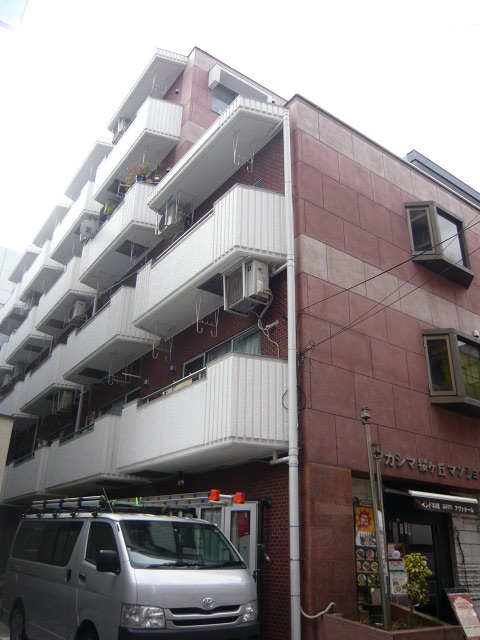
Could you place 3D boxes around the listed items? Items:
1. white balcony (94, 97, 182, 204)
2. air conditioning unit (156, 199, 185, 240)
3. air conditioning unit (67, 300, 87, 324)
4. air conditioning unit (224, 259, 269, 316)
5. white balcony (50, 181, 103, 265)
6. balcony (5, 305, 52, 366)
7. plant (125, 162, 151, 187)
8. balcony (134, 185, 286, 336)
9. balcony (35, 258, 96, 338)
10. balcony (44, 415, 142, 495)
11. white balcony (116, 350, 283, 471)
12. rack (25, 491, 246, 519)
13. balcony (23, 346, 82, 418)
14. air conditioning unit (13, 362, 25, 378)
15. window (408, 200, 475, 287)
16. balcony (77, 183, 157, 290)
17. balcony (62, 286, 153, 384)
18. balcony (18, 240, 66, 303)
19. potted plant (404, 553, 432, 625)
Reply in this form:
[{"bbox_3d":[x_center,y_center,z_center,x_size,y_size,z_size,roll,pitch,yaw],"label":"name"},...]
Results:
[{"bbox_3d":[-3.006,-4.649,14.812,0.874,1.315,3.990,18,-30,-31],"label":"white balcony"},{"bbox_3d":[-1.657,-2.317,12.283,0.285,0.541,0.684,18,-30,-31],"label":"air conditioning unit"},{"bbox_3d":[-5.326,-0.201,16.963,0.285,0.559,0.684,18,-30,-31],"label":"air conditioning unit"},{"bbox_3d":[0.118,-0.514,8.605,0.291,0.627,0.741,18,-30,-31],"label":"air conditioning unit"},{"bbox_3d":[-5.998,-3.535,19.637,0.958,1.287,4.178,18,-30,-31],"label":"white balcony"},{"bbox_3d":[-7.901,0.637,19.745,0.874,1.307,3.952,18,-30,-31],"label":"balcony"},{"bbox_3d":[-2.466,-3.559,12.578,0.460,0.620,0.460,1,-25,1],"label":"plant"},{"bbox_3d":[-0.701,-0.911,9.350,0.874,1.307,4.020,18,-30,-31],"label":"balcony"},{"bbox_3d":[-5.490,-0.727,16.691,0.874,1.307,3.990,18,-30,-31],"label":"balcony"},{"bbox_3d":[-3.514,3.355,12.340,0.958,1.287,4.215,18,-30,-31],"label":"balcony"},{"bbox_3d":[-0.838,1.831,8.932,0.958,1.287,4.261,18,-30,-31],"label":"white balcony"},{"bbox_3d":[-1.768,2.632,7.351,1.420,0.280,4.100,19,-28,-33],"label":"rack"},{"bbox_3d":[-6.118,2.082,17.029,0.958,1.287,4.178,18,-30,-31],"label":"balcony"},{"bbox_3d":[-8.776,2.008,20.340,0.280,0.560,0.760,18,-30,-31],"label":"air conditioning unit"},{"bbox_3d":[4.060,-1.512,10.221,1.816,1.338,0.380,18,-30,-32],"label":"window"},{"bbox_3d":[-3.051,-2.108,13.600,0.874,1.307,3.975,18,-30,-31],"label":"balcony"},{"bbox_3d":[-3.454,0.564,13.636,0.958,1.287,4.215,18,-30,-31],"label":"balcony"},{"bbox_3d":[-8.718,-1.985,23.102,0.958,1.287,4.152,18,-30,-31],"label":"balcony"},{"bbox_3d":[1.816,2.739,5.282,0.290,0.680,0.280,-6,-26,16],"label":"potted plant"}]

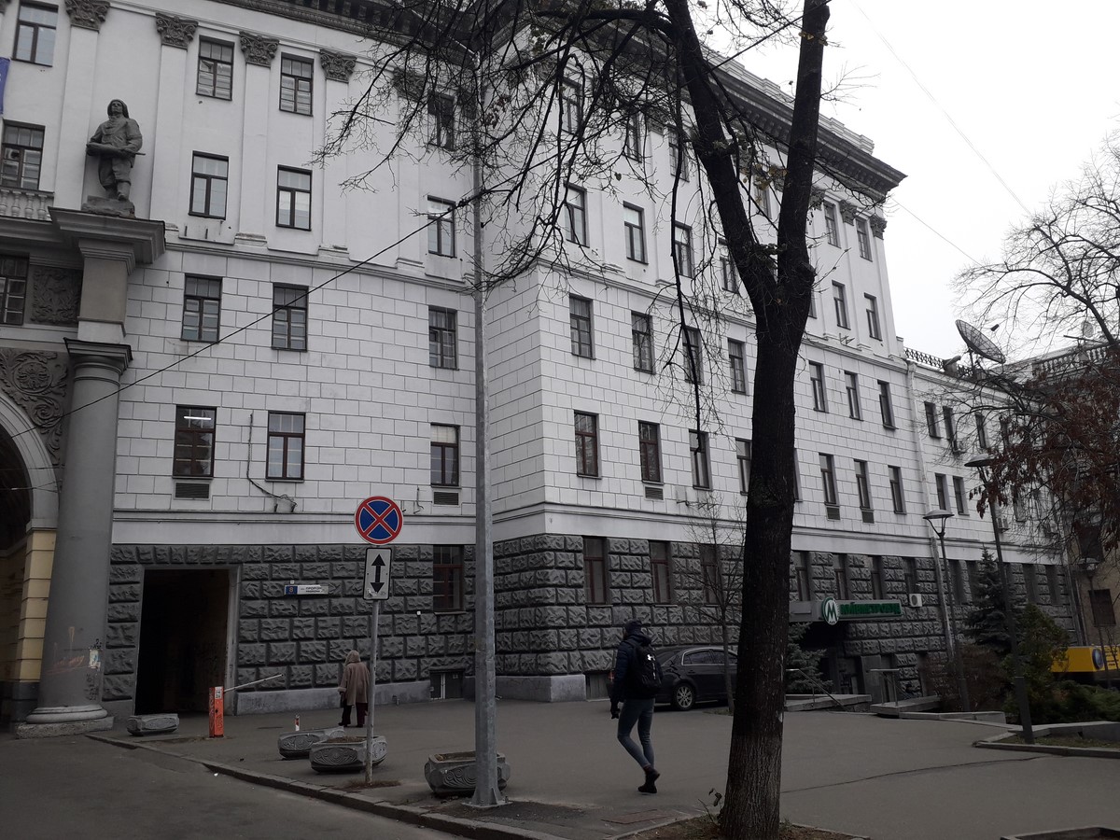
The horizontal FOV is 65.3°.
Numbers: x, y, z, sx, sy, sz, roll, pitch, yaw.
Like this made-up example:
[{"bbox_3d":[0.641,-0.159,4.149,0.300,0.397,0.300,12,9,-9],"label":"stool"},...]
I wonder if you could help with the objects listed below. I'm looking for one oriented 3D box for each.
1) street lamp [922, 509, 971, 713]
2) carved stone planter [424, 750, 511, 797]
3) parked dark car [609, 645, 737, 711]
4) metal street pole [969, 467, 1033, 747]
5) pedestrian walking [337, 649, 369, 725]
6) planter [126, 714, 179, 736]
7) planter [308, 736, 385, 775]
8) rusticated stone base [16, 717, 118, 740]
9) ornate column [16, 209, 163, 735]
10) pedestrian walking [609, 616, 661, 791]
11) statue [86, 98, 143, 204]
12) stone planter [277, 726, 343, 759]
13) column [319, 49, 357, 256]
[{"bbox_3d":[7.577,3.611,16.728,0.600,3.800,0.600,-3,-14,0],"label":"street lamp"},{"bbox_3d":[-0.987,3.819,9.439,0.900,0.390,0.640,0,-15,-10],"label":"carved stone planter"},{"bbox_3d":[3.319,6.380,21.923,4.750,1.460,1.830,9,-18,-38],"label":"parked dark car"},{"bbox_3d":[6.125,2.407,12.093,0.500,3.906,0.500,-8,-15,19],"label":"metal street pole"},{"bbox_3d":[-4.475,5.856,19.045,0.600,1.570,0.450,2,-15,-17],"label":"pedestrian walking"},{"bbox_3d":[-8.508,6.369,18.320,0.900,0.400,0.900,11,-20,-42],"label":"planter"},{"bbox_3d":[-2.839,4.485,11.706,0.900,0.390,0.640,-6,-15,12],"label":"planter"},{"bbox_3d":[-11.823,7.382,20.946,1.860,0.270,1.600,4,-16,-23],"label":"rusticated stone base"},{"bbox_3d":[-12.038,1.108,22.294,2.750,13.090,1.900,4,-16,-23],"label":"ornate column"},{"bbox_3d":[0.798,3.016,9.265,0.580,1.740,0.520,-14,-19,39],"label":"pedestrian walking"},{"bbox_3d":[-12.421,-7.533,24.411,1.420,3.100,1.000,4,-16,-23],"label":"statue"},{"bbox_3d":[-3.851,5.030,13.599,0.900,0.400,0.900,-4,-14,5],"label":"stone planter"},{"bbox_3d":[-7.548,-9.108,29.586,1.200,7.600,0.500,4,-16,-23],"label":"column"}]

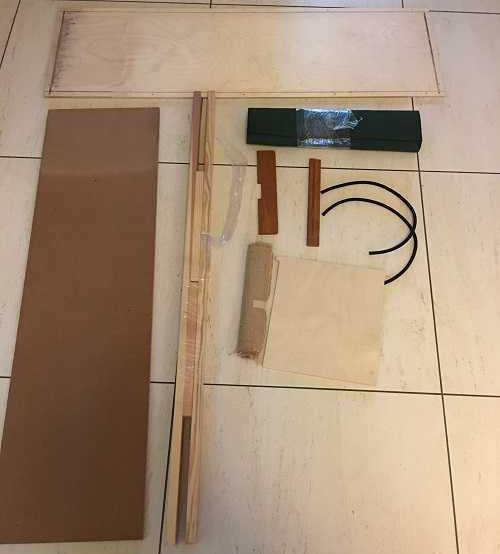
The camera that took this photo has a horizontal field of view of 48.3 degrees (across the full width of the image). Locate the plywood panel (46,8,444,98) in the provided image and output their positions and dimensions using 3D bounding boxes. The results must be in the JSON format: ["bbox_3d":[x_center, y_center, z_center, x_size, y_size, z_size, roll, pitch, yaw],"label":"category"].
[{"bbox_3d":[-0.016,-0.668,1.661,1.142,0.011,0.350,0,66,0],"label":"plywood panel"}]

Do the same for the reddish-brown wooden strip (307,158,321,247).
[{"bbox_3d":[0.167,-0.195,1.453,0.030,0.012,0.260,4,66,1],"label":"reddish-brown wooden strip"}]

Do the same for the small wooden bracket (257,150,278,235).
[{"bbox_3d":[0.046,-0.224,1.468,0.049,0.008,0.254,0,66,0],"label":"small wooden bracket"}]

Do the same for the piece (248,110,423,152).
[{"bbox_3d":[0.230,-0.406,1.532,0.471,0.040,0.099,2,66,1],"label":"piece"}]

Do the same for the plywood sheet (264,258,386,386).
[{"bbox_3d":[0.179,0.098,1.327,0.264,0.006,0.286,8,66,3],"label":"plywood sheet"}]

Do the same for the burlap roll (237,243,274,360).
[{"bbox_3d":[0.015,0.047,1.325,0.057,0.050,0.273,5,66,2],"label":"burlap roll"}]

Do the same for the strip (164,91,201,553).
[{"bbox_3d":[-0.151,0.009,1.349,0.020,0.028,1.150,0,66,0],"label":"strip"}]

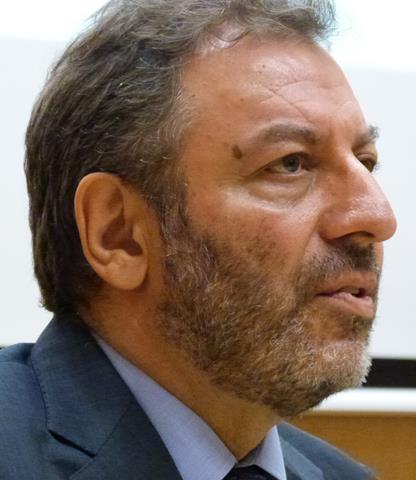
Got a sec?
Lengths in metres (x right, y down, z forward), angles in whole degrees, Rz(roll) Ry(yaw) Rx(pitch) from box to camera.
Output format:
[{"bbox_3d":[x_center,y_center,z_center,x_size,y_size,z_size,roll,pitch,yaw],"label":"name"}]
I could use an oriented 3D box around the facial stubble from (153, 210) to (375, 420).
[{"bbox_3d":[0.057,0.043,2.560,0.106,0.115,0.146,-9,-5,38],"label":"facial stubble"}]

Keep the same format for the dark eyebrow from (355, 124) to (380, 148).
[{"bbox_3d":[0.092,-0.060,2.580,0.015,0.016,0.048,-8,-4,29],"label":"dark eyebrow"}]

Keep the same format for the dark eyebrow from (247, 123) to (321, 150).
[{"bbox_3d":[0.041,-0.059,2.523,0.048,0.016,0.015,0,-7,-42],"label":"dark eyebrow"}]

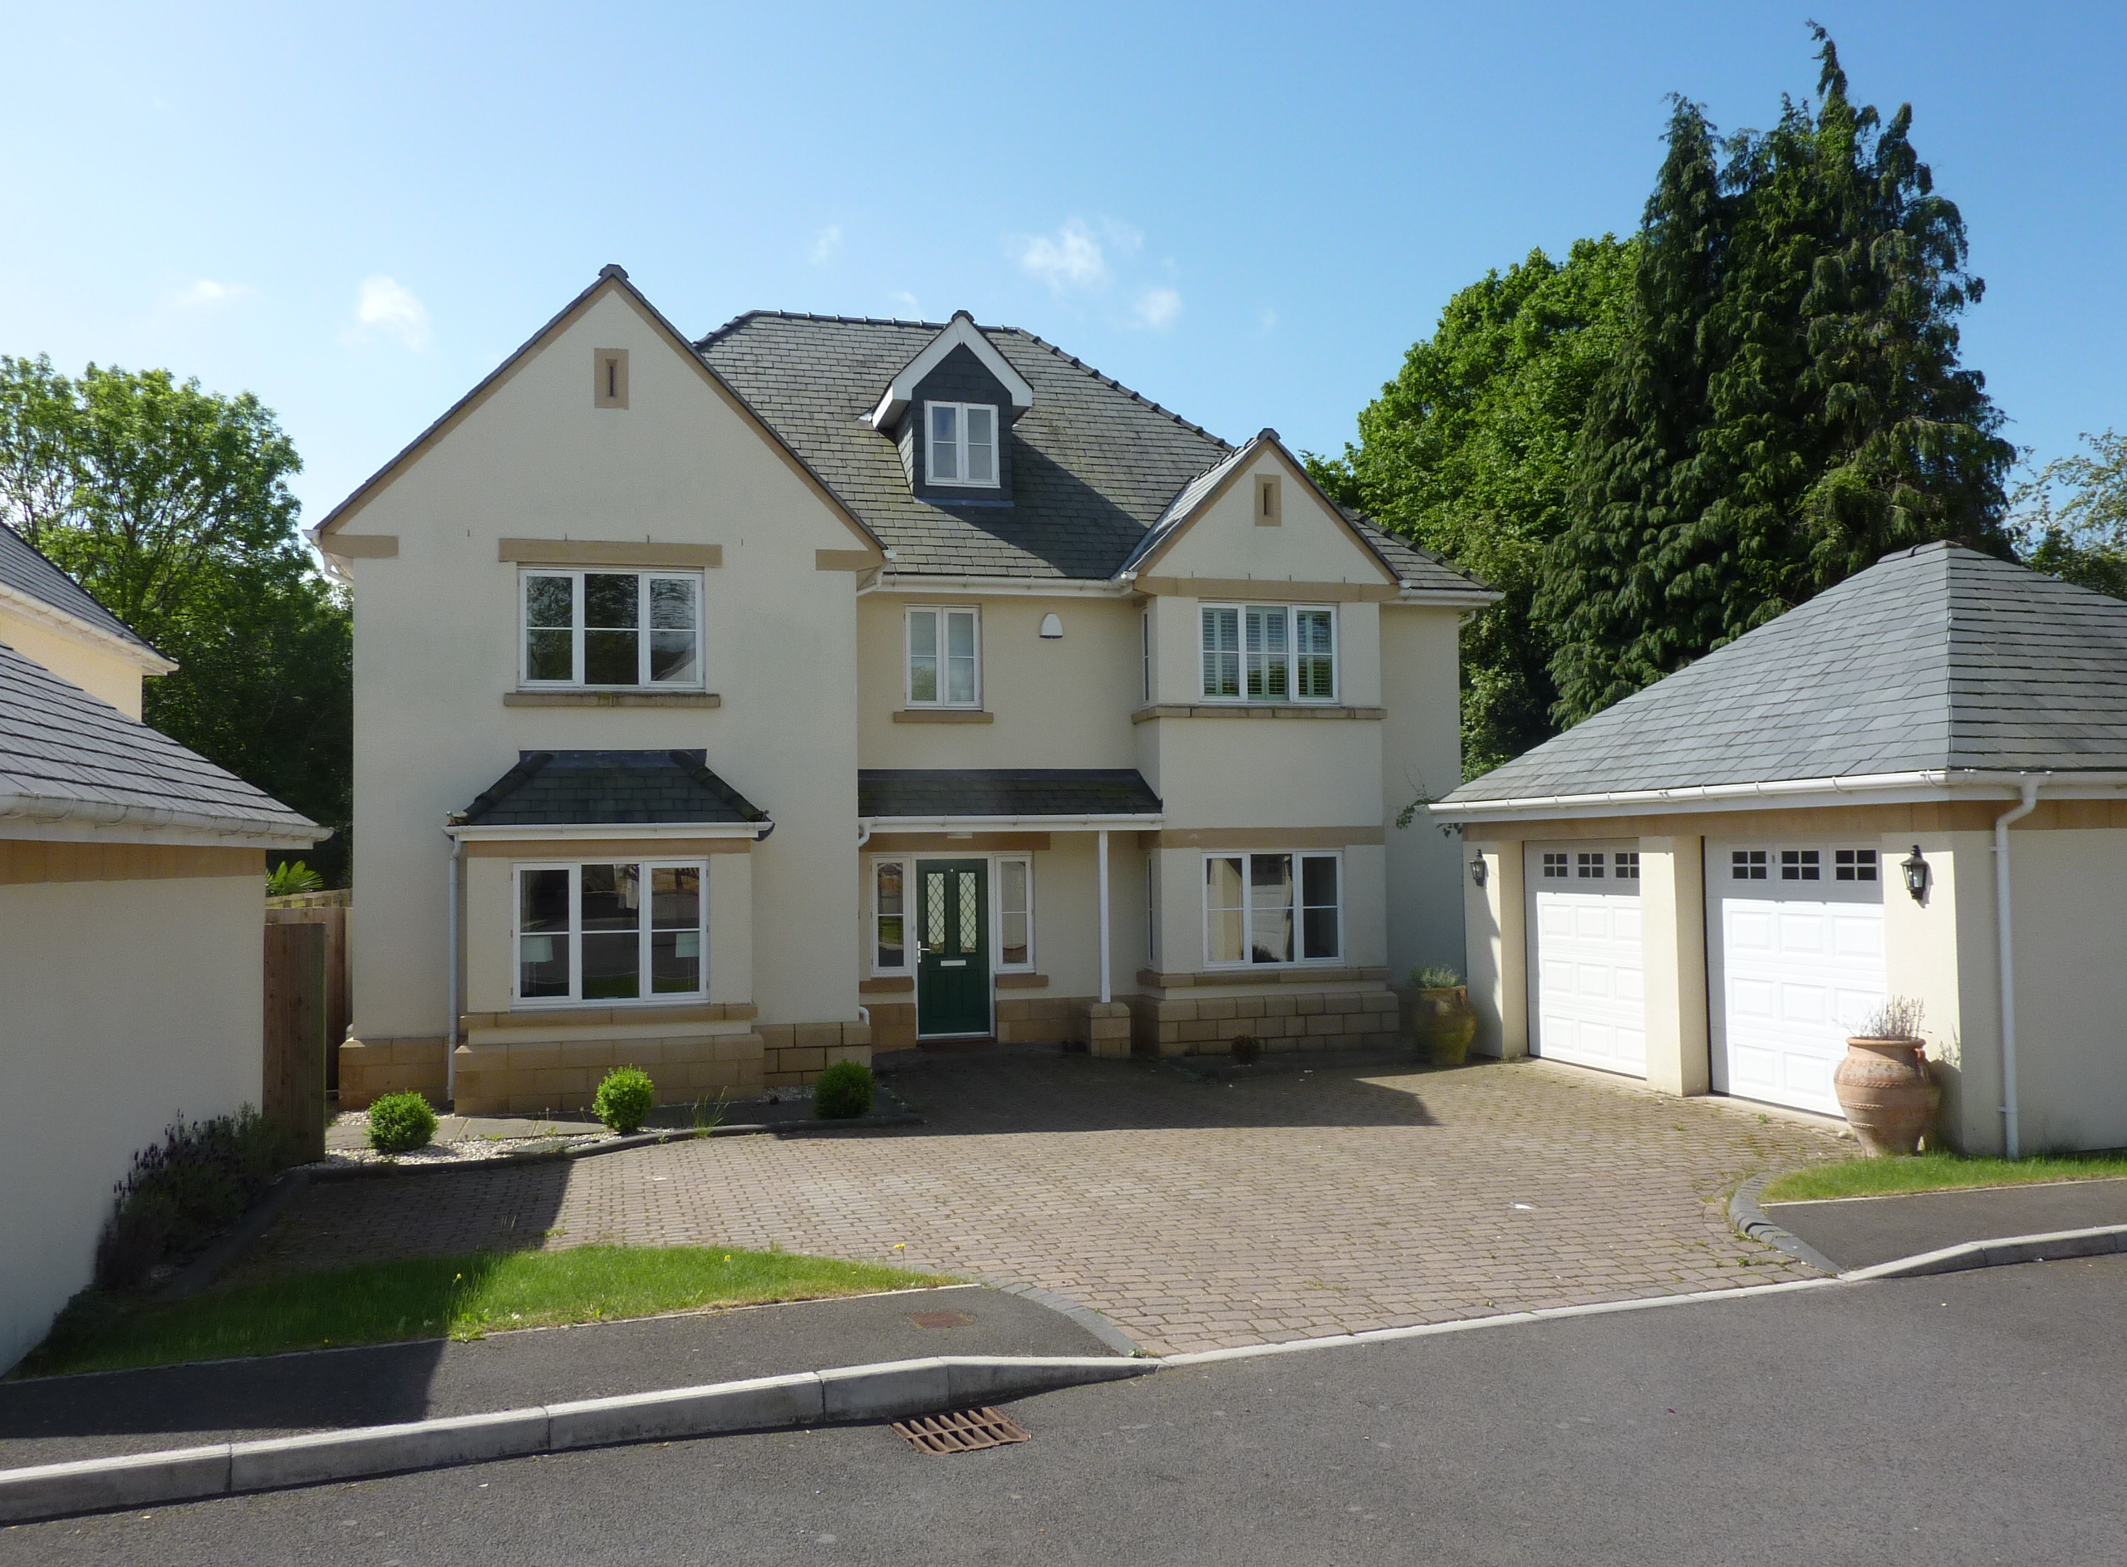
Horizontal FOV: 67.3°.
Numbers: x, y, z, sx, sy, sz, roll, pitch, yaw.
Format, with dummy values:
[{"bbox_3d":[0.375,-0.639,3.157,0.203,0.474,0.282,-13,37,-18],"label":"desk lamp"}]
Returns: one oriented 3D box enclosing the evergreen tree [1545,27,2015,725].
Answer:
[{"bbox_3d":[12.652,-4.887,27.653,8.242,16.717,7.830,-2,-3,25],"label":"evergreen tree"}]

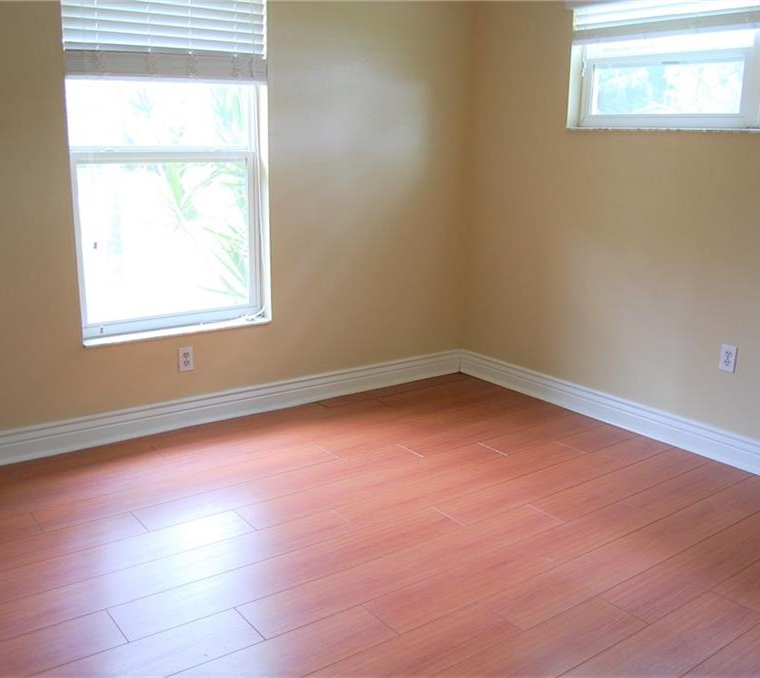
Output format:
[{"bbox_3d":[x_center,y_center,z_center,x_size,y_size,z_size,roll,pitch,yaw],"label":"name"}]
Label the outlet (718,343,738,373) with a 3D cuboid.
[{"bbox_3d":[1.546,0.089,3.402,0.010,0.115,0.071,-9,17,-36],"label":"outlet"}]

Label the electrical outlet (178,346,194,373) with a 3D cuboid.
[{"bbox_3d":[-0.932,0.100,3.697,0.071,0.115,0.010,-9,17,-36],"label":"electrical outlet"}]

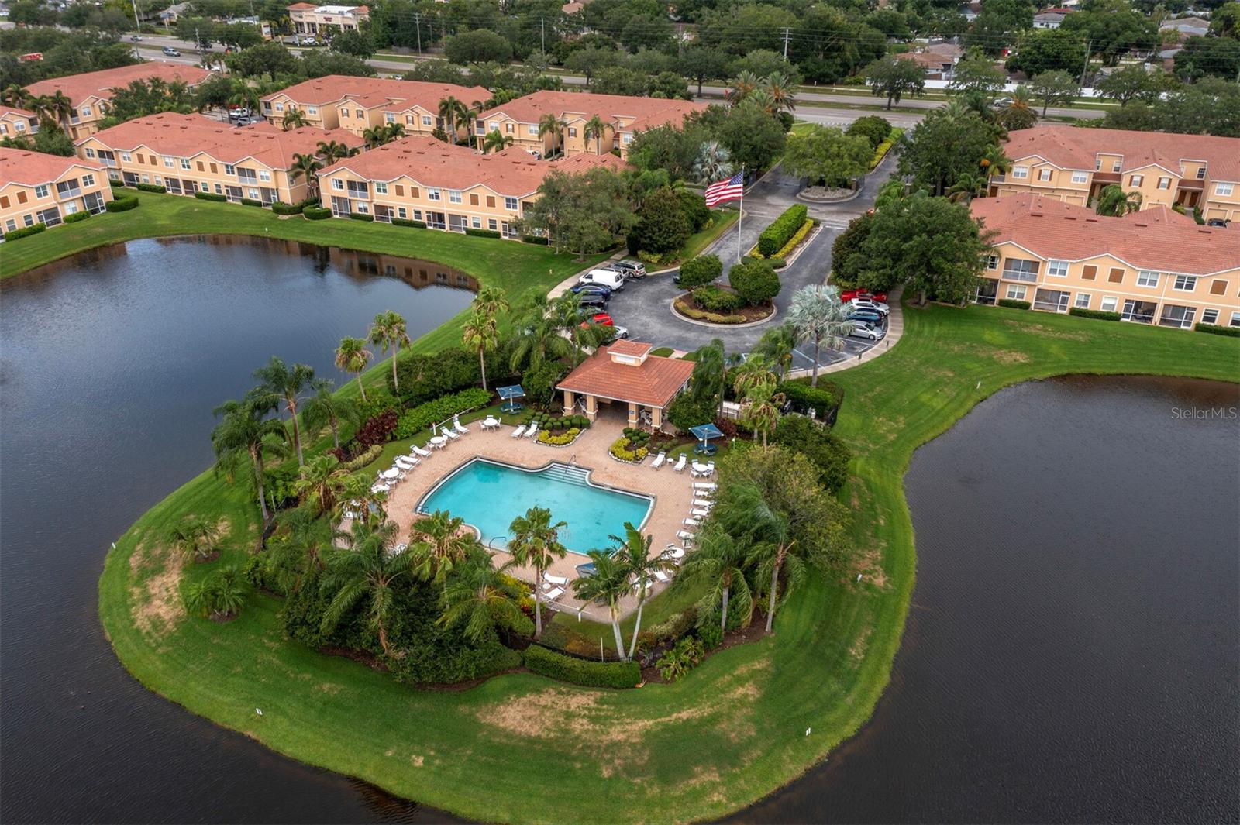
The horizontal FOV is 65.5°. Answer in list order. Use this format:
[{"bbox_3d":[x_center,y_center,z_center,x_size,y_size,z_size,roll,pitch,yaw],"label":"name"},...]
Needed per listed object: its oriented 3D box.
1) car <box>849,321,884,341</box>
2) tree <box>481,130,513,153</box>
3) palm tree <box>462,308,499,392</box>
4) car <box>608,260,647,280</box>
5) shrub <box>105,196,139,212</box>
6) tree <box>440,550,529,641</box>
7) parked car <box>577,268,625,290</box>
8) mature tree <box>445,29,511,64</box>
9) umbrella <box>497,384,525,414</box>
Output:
[{"bbox_3d":[27.045,-9.236,106.530,4.400,1.440,1.750,17,33,30],"label":"car"},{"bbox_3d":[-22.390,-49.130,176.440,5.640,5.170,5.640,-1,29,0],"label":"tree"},{"bbox_3d":[-13.138,-5.540,92.362,3.570,9.010,3.570,-1,28,0],"label":"palm tree"},{"bbox_3d":[0.854,-18.756,124.575,4.950,1.720,1.930,20,34,33],"label":"car"},{"bbox_3d":[-78.720,-33.040,152.340,4.400,1.200,5.000,17,34,30],"label":"shrub"},{"bbox_3d":[-8.503,12.324,61.318,5.790,6.650,5.790,-1,28,0],"label":"tree"},{"bbox_3d":[-2.300,-16.570,119.750,5.500,2.100,2.020,15,32,26],"label":"parked car"},{"bbox_3d":[-39.793,-102.915,272.499,18.500,9.600,18.500,0,28,0],"label":"mature tree"},{"bbox_3d":[-9.704,-1.020,86.604,2.050,2.280,2.050,-11,29,-19],"label":"umbrella"}]

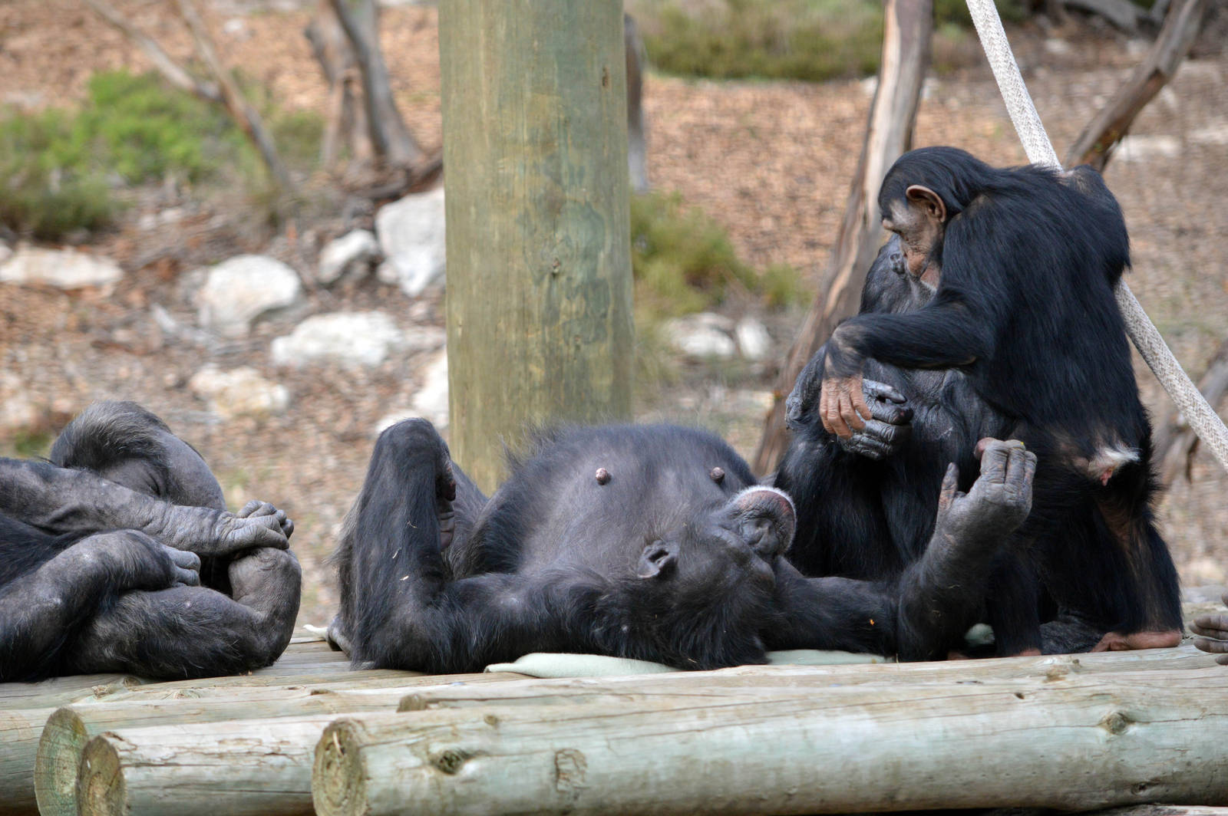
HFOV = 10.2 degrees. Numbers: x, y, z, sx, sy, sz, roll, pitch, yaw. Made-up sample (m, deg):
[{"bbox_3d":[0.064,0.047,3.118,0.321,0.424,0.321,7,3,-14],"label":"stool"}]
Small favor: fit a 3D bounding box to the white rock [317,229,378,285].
[{"bbox_3d":[-0.654,-0.371,16.900,0.150,0.135,0.140,-1,3,0],"label":"white rock"}]

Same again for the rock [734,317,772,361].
[{"bbox_3d":[0.336,-0.167,16.600,0.095,0.110,0.100,-1,3,0],"label":"rock"}]

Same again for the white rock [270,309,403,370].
[{"bbox_3d":[-0.661,-0.165,16.400,0.310,0.130,0.220,-1,3,0],"label":"white rock"}]

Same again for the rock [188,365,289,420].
[{"bbox_3d":[-0.872,-0.038,16.000,0.230,0.122,0.180,-1,3,0],"label":"rock"}]

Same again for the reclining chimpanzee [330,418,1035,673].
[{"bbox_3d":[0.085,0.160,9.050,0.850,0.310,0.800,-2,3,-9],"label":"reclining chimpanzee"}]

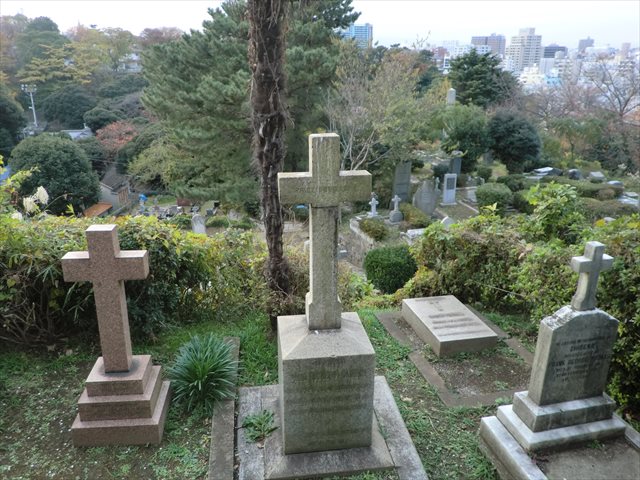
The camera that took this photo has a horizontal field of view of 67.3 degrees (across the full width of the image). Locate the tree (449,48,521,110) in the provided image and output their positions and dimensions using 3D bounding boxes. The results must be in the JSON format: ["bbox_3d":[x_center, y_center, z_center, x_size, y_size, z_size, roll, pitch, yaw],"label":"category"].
[{"bbox_3d":[16.084,-14.813,47.000,7.000,8.500,6.500,0,19,0],"label":"tree"}]

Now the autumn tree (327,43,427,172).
[{"bbox_3d":[2.880,-6.600,24.500,5.100,7.200,4.800,0,19,0],"label":"autumn tree"}]

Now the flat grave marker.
[{"bbox_3d":[1.368,0.909,5.208,0.612,0.172,0.931,-4,20,-12],"label":"flat grave marker"}]

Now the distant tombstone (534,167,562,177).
[{"bbox_3d":[11.252,-3.367,23.690,0.994,0.328,0.696,-2,18,-8],"label":"distant tombstone"}]

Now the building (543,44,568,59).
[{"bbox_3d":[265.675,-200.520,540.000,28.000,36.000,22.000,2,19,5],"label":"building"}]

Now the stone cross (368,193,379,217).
[{"bbox_3d":[2.560,-1.694,23.002,0.478,1.181,0.380,0,19,-2],"label":"stone cross"}]

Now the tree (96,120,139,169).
[{"bbox_3d":[-23.169,-10.698,55.000,4.800,6.000,4.800,0,19,0],"label":"tree"}]

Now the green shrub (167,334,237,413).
[{"bbox_3d":[-1.012,1.148,4.104,0.595,0.506,0.595,0,19,0],"label":"green shrub"}]

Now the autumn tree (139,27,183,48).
[{"bbox_3d":[-34.857,-42.562,105.566,9.323,7.953,8.217,-5,20,-16],"label":"autumn tree"}]

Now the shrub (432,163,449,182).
[{"bbox_3d":[7.520,-4.210,30.001,0.969,1.127,0.949,5,19,13],"label":"shrub"}]

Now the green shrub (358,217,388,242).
[{"bbox_3d":[1.510,-0.297,13.568,0.847,0.669,0.763,-2,18,-8],"label":"green shrub"}]

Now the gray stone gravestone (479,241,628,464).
[{"bbox_3d":[1.975,0.784,3.672,0.874,1.583,0.428,-4,20,-11],"label":"gray stone gravestone"}]

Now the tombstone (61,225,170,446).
[{"bbox_3d":[-1.321,0.591,3.100,0.530,1.405,0.472,-1,19,-7],"label":"tombstone"}]

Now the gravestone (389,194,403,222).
[{"bbox_3d":[3.455,-1.412,22.002,0.641,1.367,0.480,0,19,-2],"label":"gravestone"}]

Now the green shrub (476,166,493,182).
[{"bbox_3d":[10.266,-4.086,30.001,0.969,1.000,0.949,7,20,18],"label":"green shrub"}]

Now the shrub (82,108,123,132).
[{"bbox_3d":[-31.661,-17.552,70.061,5.351,4.219,5.083,-2,18,-8],"label":"shrub"}]

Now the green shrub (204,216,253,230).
[{"bbox_3d":[-4.568,-0.824,24.000,2.300,0.600,1.200,0,19,0],"label":"green shrub"}]

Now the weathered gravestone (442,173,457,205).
[{"bbox_3d":[4.735,-1.859,17.624,0.450,1.156,0.250,-3,18,-9],"label":"weathered gravestone"}]

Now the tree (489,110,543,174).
[{"bbox_3d":[13.827,-6.964,34.013,3.705,4.506,3.628,8,20,21],"label":"tree"}]

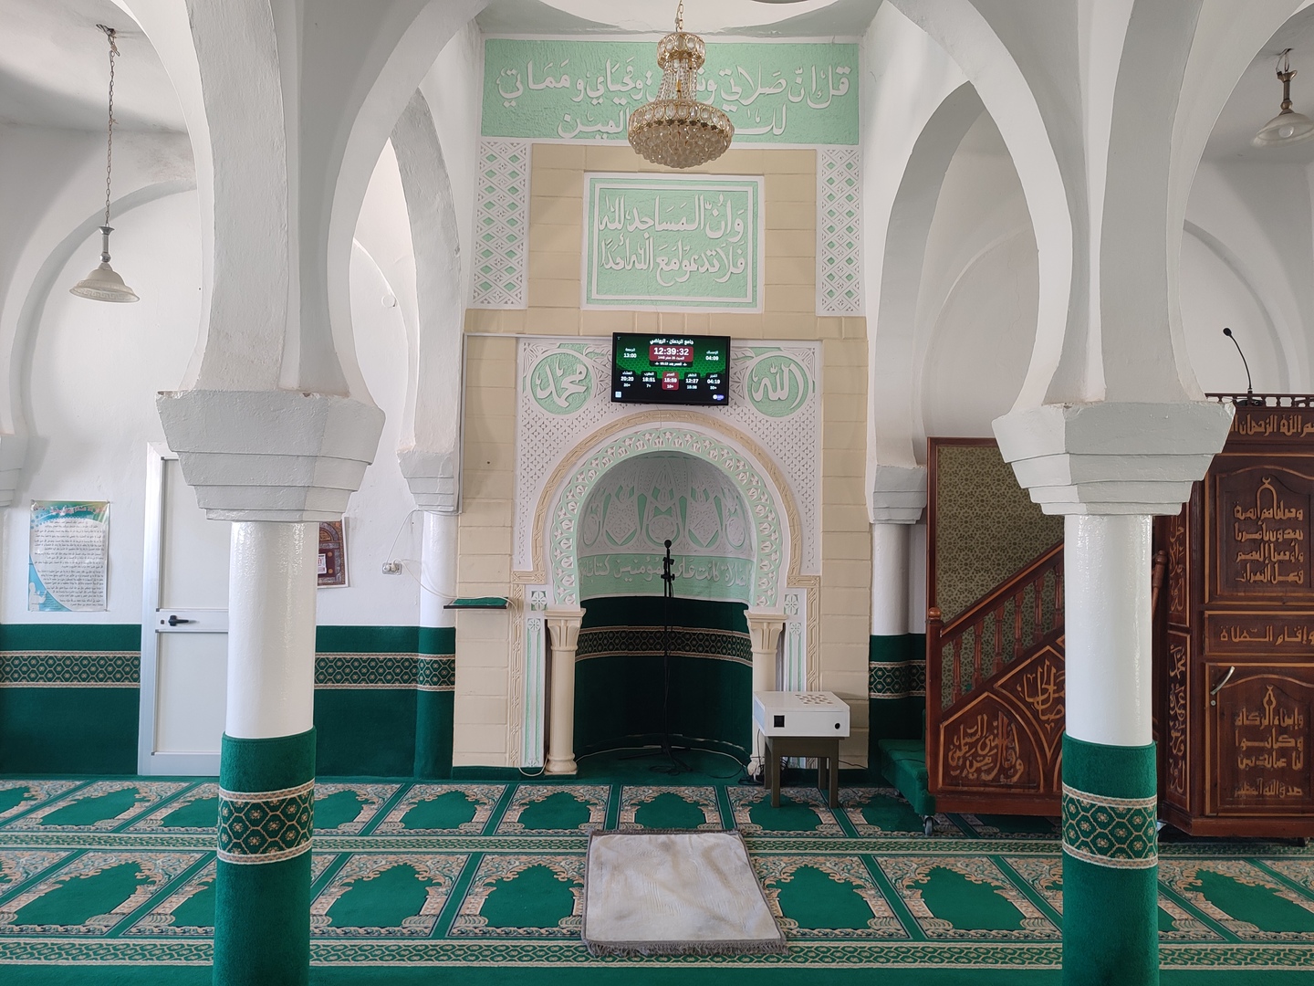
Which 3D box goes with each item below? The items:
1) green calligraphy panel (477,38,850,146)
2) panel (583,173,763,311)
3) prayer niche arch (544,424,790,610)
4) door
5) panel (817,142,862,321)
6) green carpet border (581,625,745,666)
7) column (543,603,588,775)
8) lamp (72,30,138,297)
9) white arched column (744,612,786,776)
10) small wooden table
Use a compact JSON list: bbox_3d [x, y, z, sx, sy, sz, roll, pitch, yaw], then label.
[{"bbox_3d":[0.096,-2.579,5.886,2.414,0.652,0.040,1,-2,-1],"label":"green calligraphy panel"},{"bbox_3d":[0.108,-1.601,5.861,1.157,0.885,0.040,1,-2,-1],"label":"panel"},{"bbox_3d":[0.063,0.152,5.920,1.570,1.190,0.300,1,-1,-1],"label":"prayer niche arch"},{"bbox_3d":[-2.788,0.739,5.764,0.920,2.090,0.090,1,-1,-1],"label":"door"},{"bbox_3d":[1.178,-1.675,5.880,0.305,1.091,0.040,1,-2,-1],"label":"panel"},{"bbox_3d":[0.049,1.069,6.307,1.210,0.225,0.520,1,-1,-1],"label":"green carpet border"},{"bbox_3d":[-0.574,1.236,5.785,0.242,1.033,0.230,1,-2,-1],"label":"column"},{"bbox_3d":[-2.683,-1.610,4.445,0.295,1.320,0.295,1,-1,-1],"label":"lamp"},{"bbox_3d":[0.676,1.257,5.805,0.241,1.017,0.230,1,-2,-1],"label":"white arched column"},{"bbox_3d":[0.857,1.602,5.418,0.410,0.404,0.420,1,-2,-1],"label":"small wooden table"}]

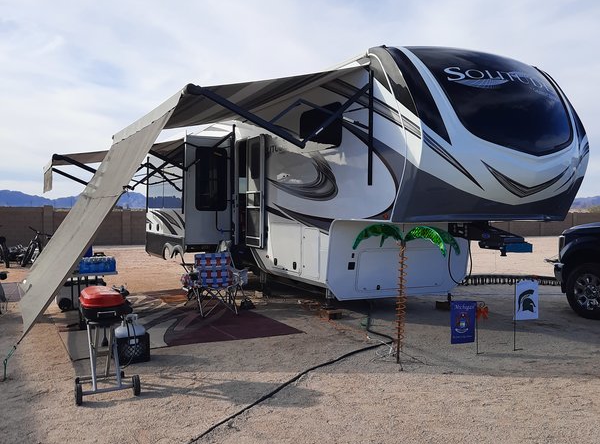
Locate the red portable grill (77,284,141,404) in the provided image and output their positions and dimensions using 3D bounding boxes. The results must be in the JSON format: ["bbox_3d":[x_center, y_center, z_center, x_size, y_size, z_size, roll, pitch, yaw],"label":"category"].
[{"bbox_3d":[-1.730,1.031,5.106,0.500,0.900,0.620,-1,2,-31],"label":"red portable grill"}]

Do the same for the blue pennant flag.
[{"bbox_3d":[1.786,1.098,6.300,0.305,0.457,0.020,0,1,-13],"label":"blue pennant flag"}]

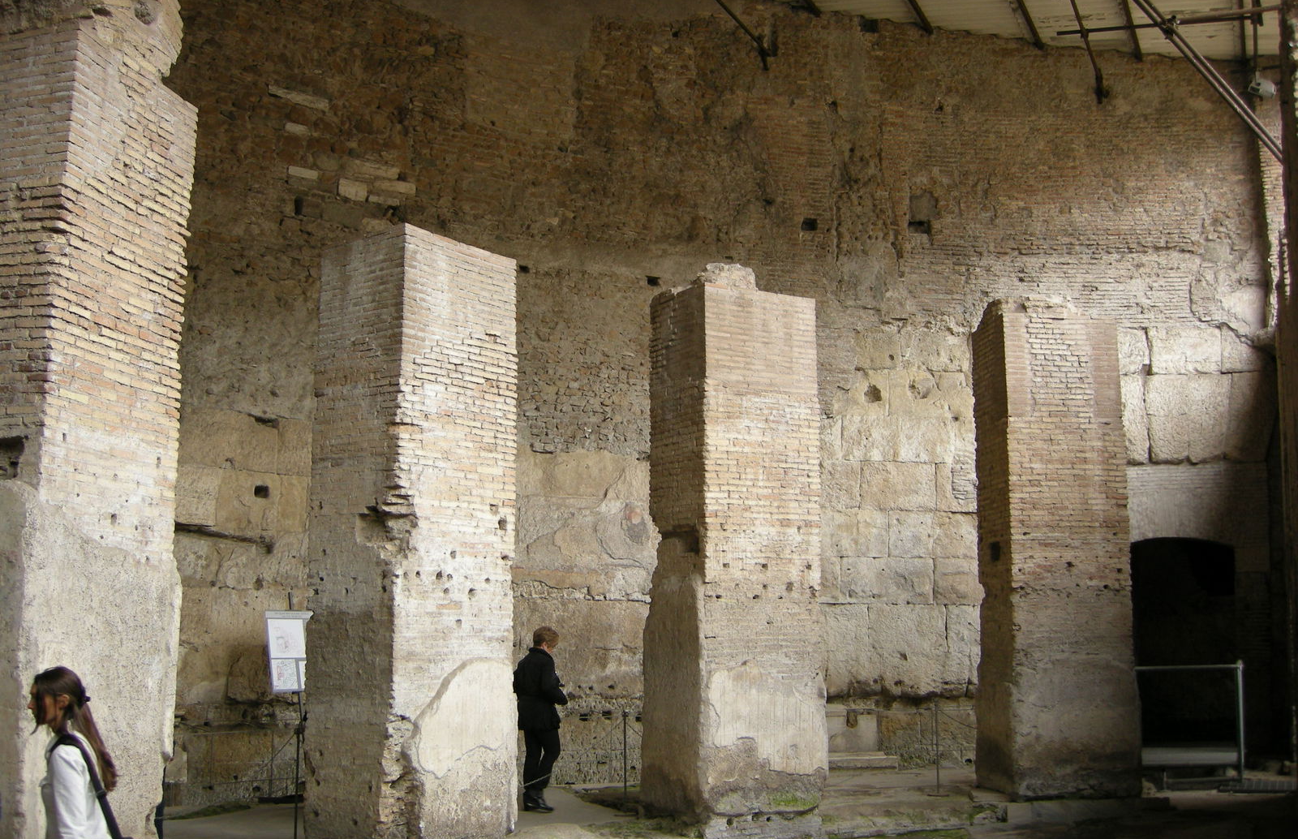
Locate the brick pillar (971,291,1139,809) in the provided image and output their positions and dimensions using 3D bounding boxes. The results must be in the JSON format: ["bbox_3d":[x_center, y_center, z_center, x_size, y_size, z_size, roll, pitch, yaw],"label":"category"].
[{"bbox_3d":[4.271,1.330,14.416,1.274,5.140,1.140,1,-9,-5],"label":"brick pillar"}]

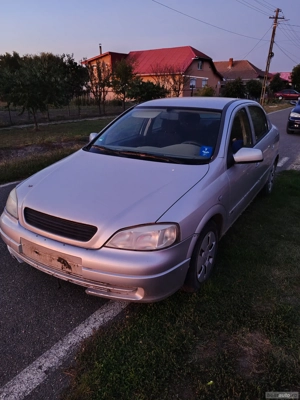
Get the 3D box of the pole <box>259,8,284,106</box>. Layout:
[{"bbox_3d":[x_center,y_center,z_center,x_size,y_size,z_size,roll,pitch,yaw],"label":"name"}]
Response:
[{"bbox_3d":[11.981,-13.953,31.153,1.400,8.943,0.400,13,22,28],"label":"pole"}]

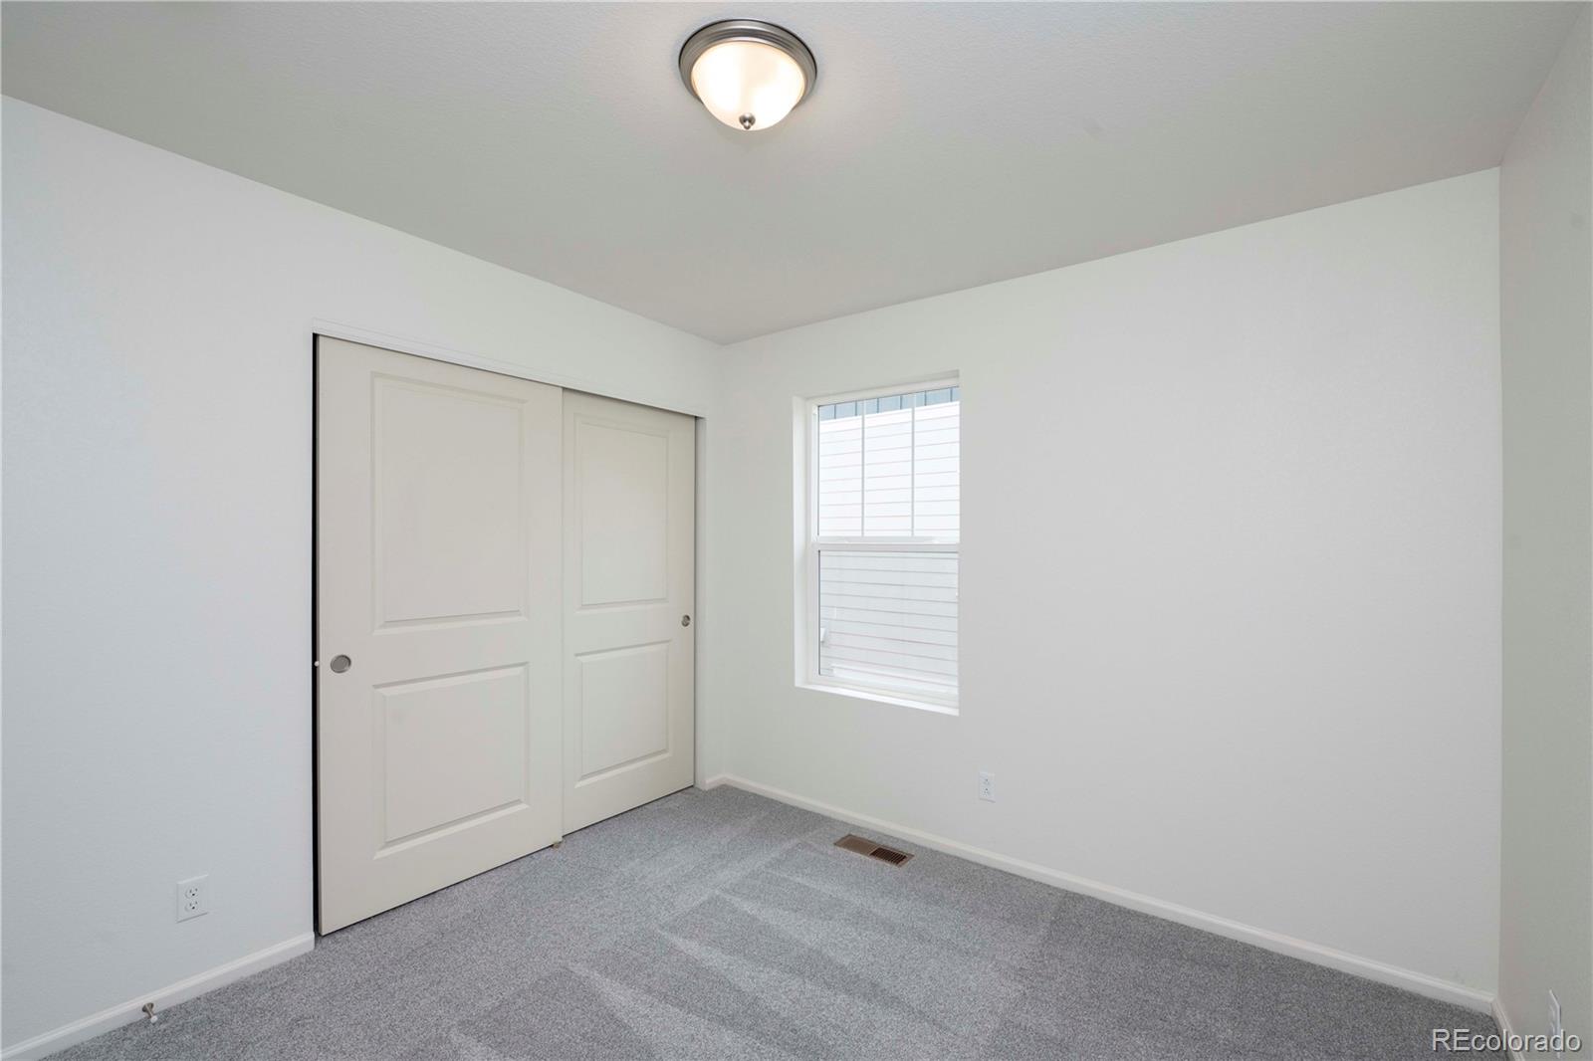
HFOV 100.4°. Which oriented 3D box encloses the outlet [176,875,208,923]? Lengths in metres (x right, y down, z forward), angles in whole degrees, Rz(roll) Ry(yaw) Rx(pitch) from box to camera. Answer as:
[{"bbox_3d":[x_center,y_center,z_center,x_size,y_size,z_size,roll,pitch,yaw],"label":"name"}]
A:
[{"bbox_3d":[-1.754,1.072,1.930,0.008,0.115,0.071,0,0,37],"label":"outlet"}]

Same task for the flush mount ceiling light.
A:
[{"bbox_3d":[-0.112,-0.995,1.533,0.320,0.138,0.320,0,0,0],"label":"flush mount ceiling light"}]

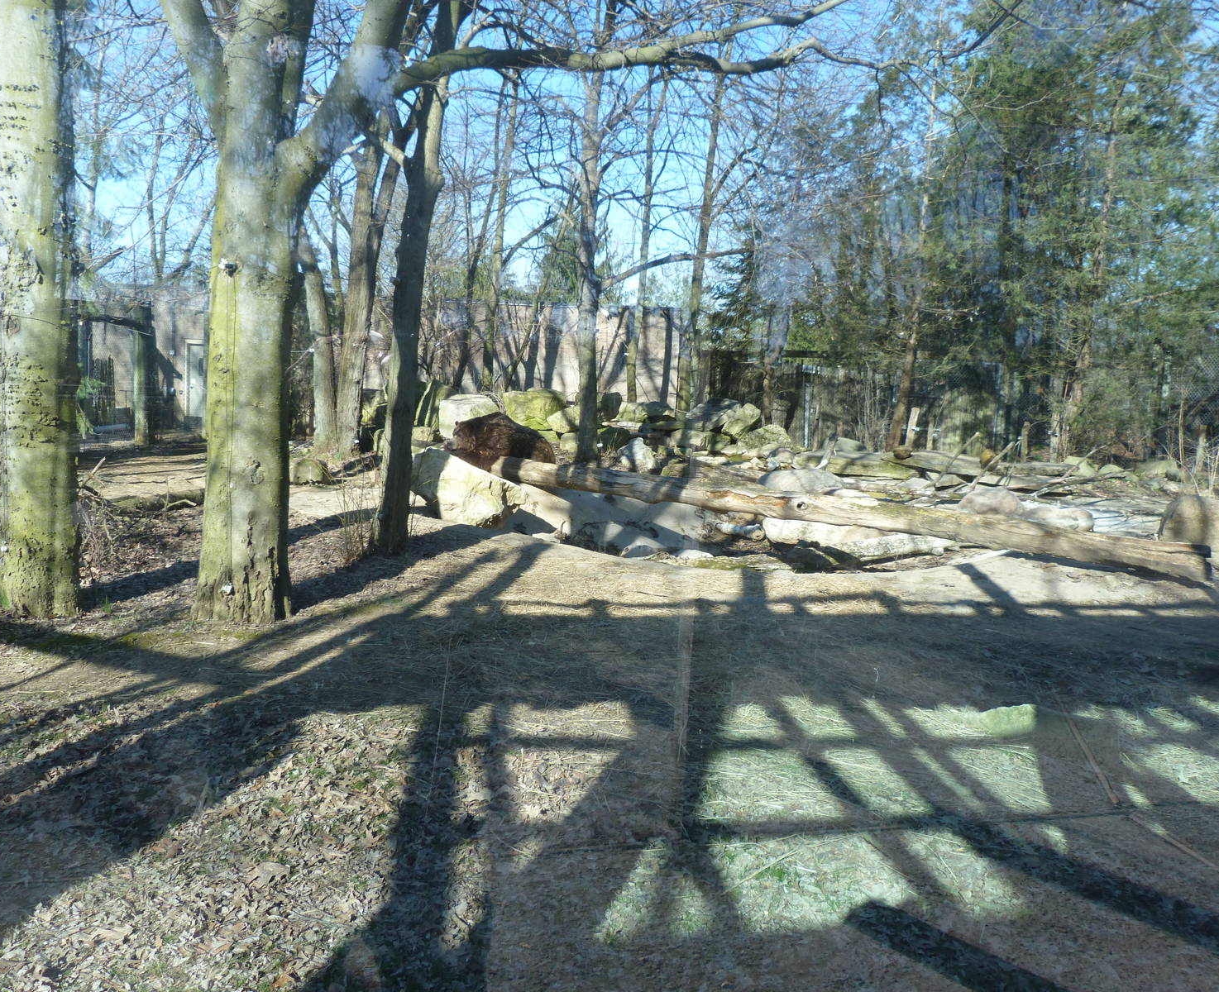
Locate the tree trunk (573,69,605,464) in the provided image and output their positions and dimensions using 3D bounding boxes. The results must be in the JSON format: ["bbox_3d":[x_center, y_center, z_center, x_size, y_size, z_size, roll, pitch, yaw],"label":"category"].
[{"bbox_3d":[-0.341,-3.683,15.800,0.450,6.269,0.420,1,8,-1],"label":"tree trunk"}]

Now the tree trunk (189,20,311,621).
[{"bbox_3d":[-2.515,-1.153,6.750,0.740,3.968,0.700,-2,9,-20],"label":"tree trunk"}]

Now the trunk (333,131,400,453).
[{"bbox_3d":[-4.008,-3.159,15.700,0.850,5.002,0.700,1,8,-15],"label":"trunk"}]

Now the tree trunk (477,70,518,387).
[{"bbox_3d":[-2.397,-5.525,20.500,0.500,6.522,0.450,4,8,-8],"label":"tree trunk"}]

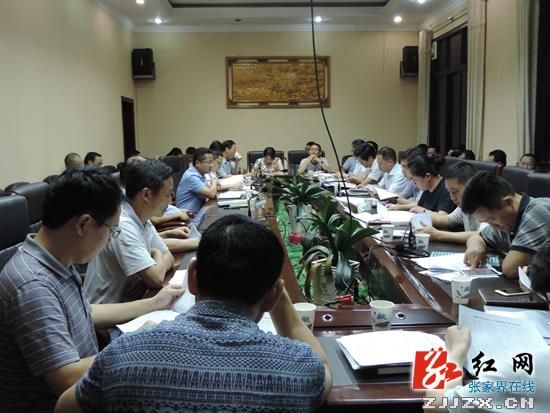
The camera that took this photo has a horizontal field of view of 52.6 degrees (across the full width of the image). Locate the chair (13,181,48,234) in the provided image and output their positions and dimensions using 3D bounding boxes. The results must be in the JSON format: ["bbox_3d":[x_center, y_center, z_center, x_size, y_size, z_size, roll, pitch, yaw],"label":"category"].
[{"bbox_3d":[-1.054,0.446,2.938,0.660,1.110,0.600,-1,8,-1],"label":"chair"}]

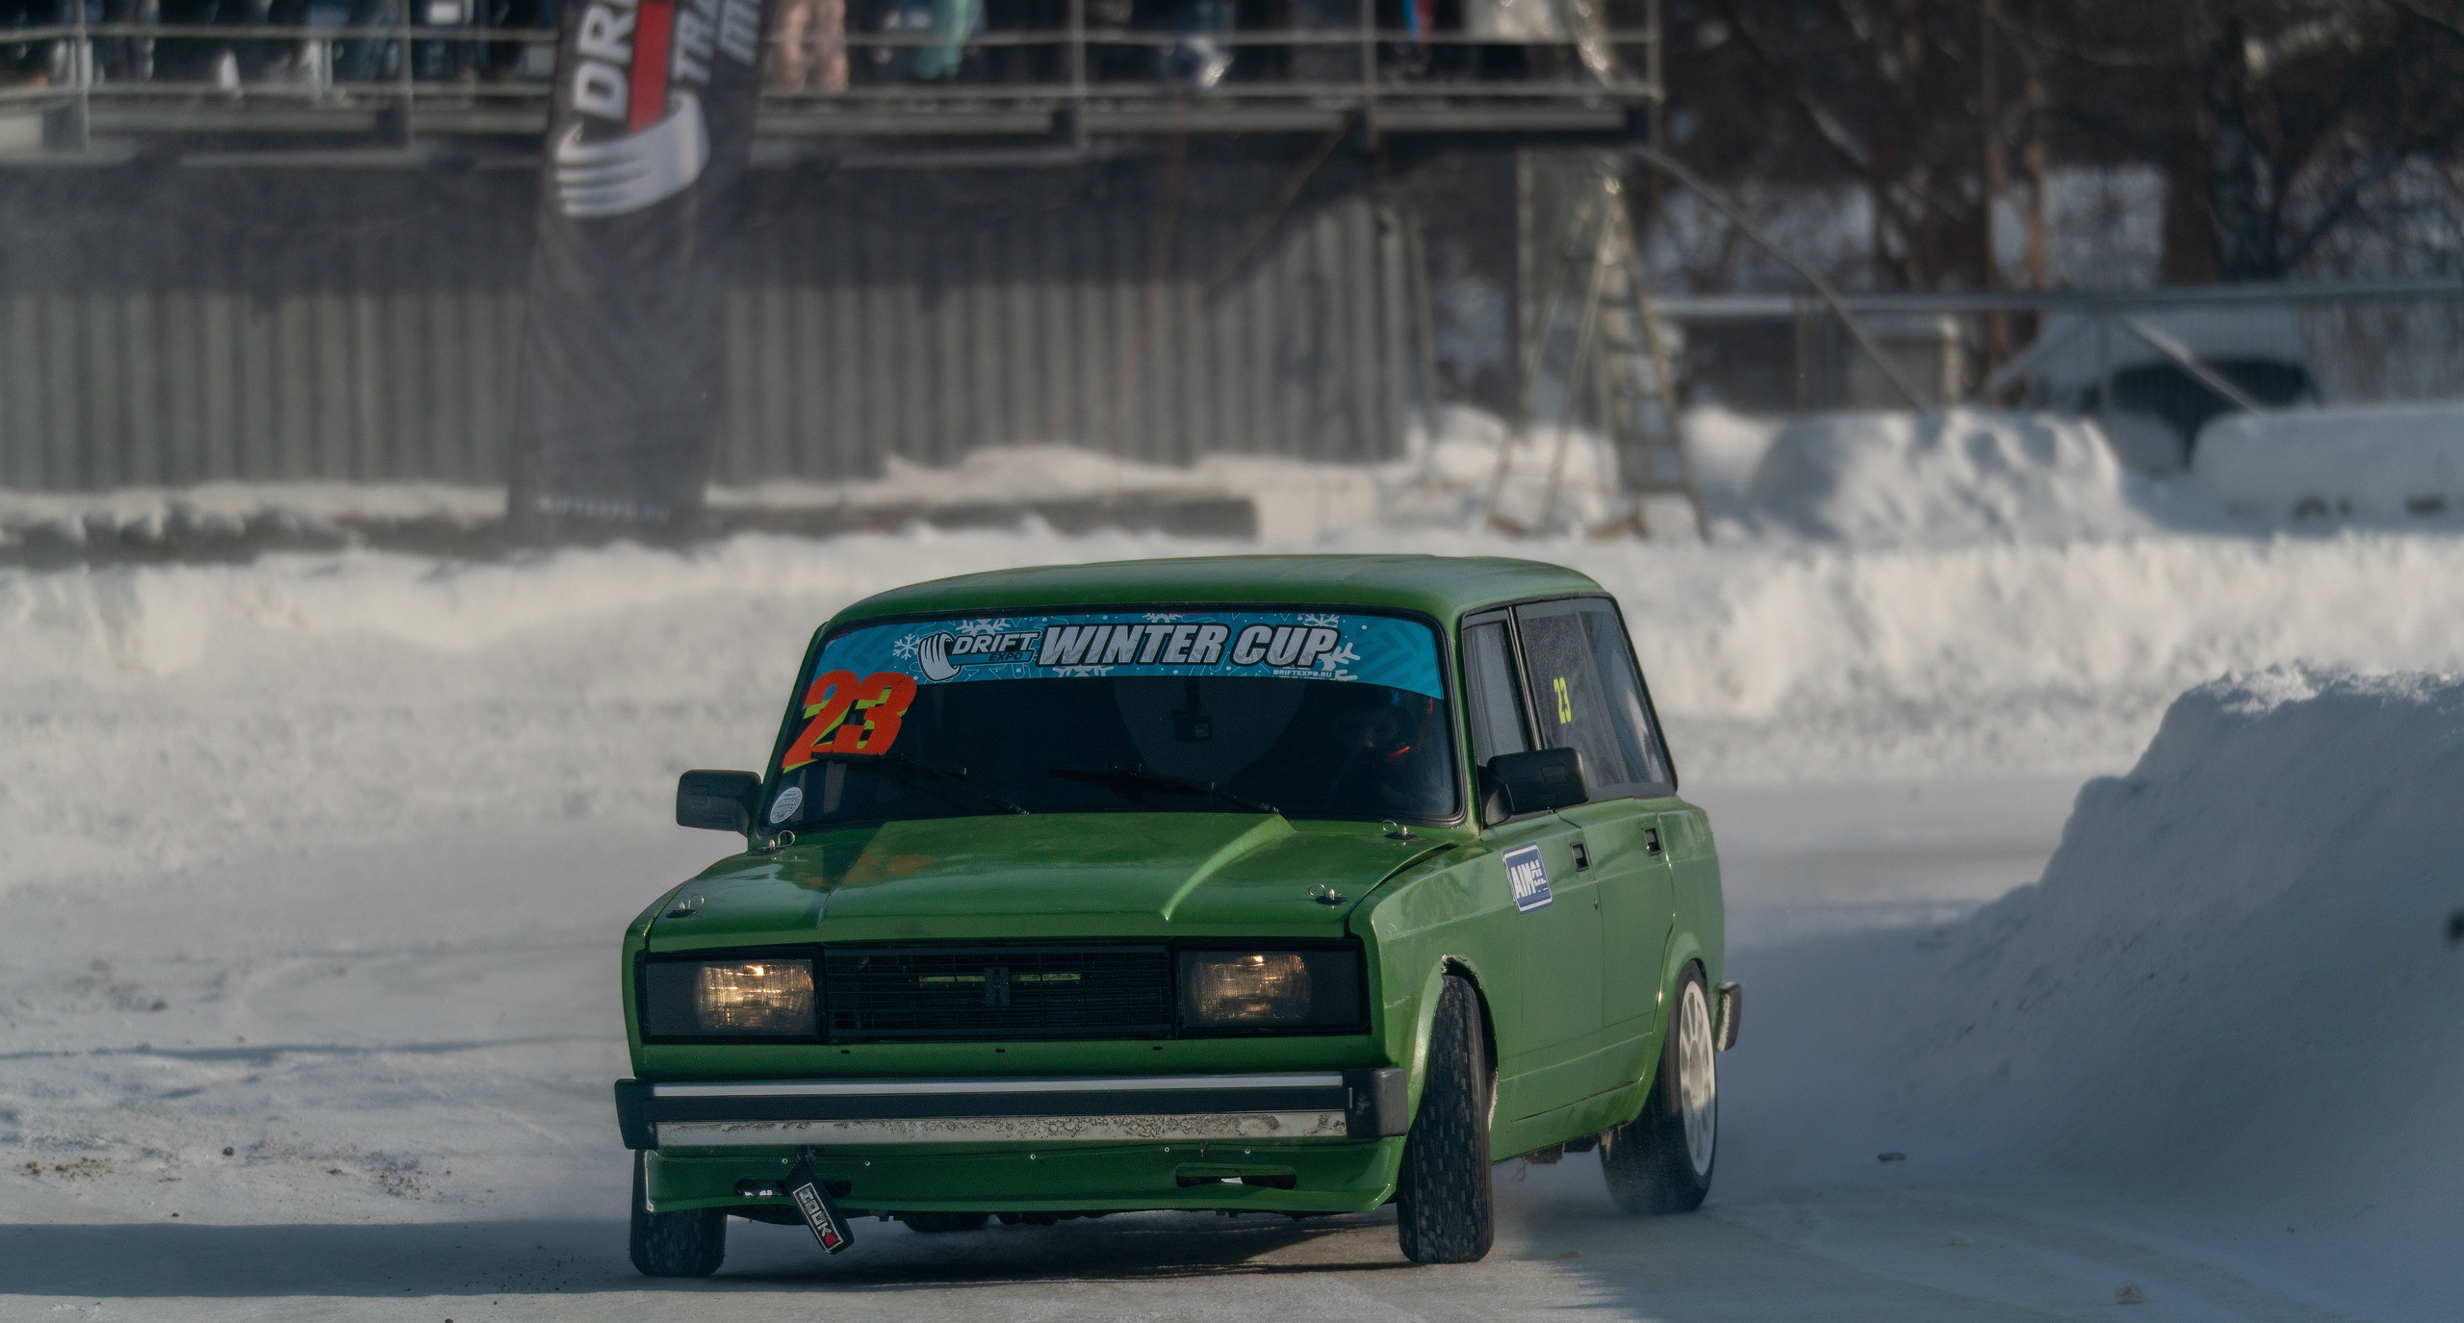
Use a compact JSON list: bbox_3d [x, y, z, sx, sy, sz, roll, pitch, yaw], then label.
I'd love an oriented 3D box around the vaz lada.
[{"bbox_3d":[-0.077,0.488,46.600,1.670,1.400,4.120,-1,1,11],"label":"vaz lada"}]

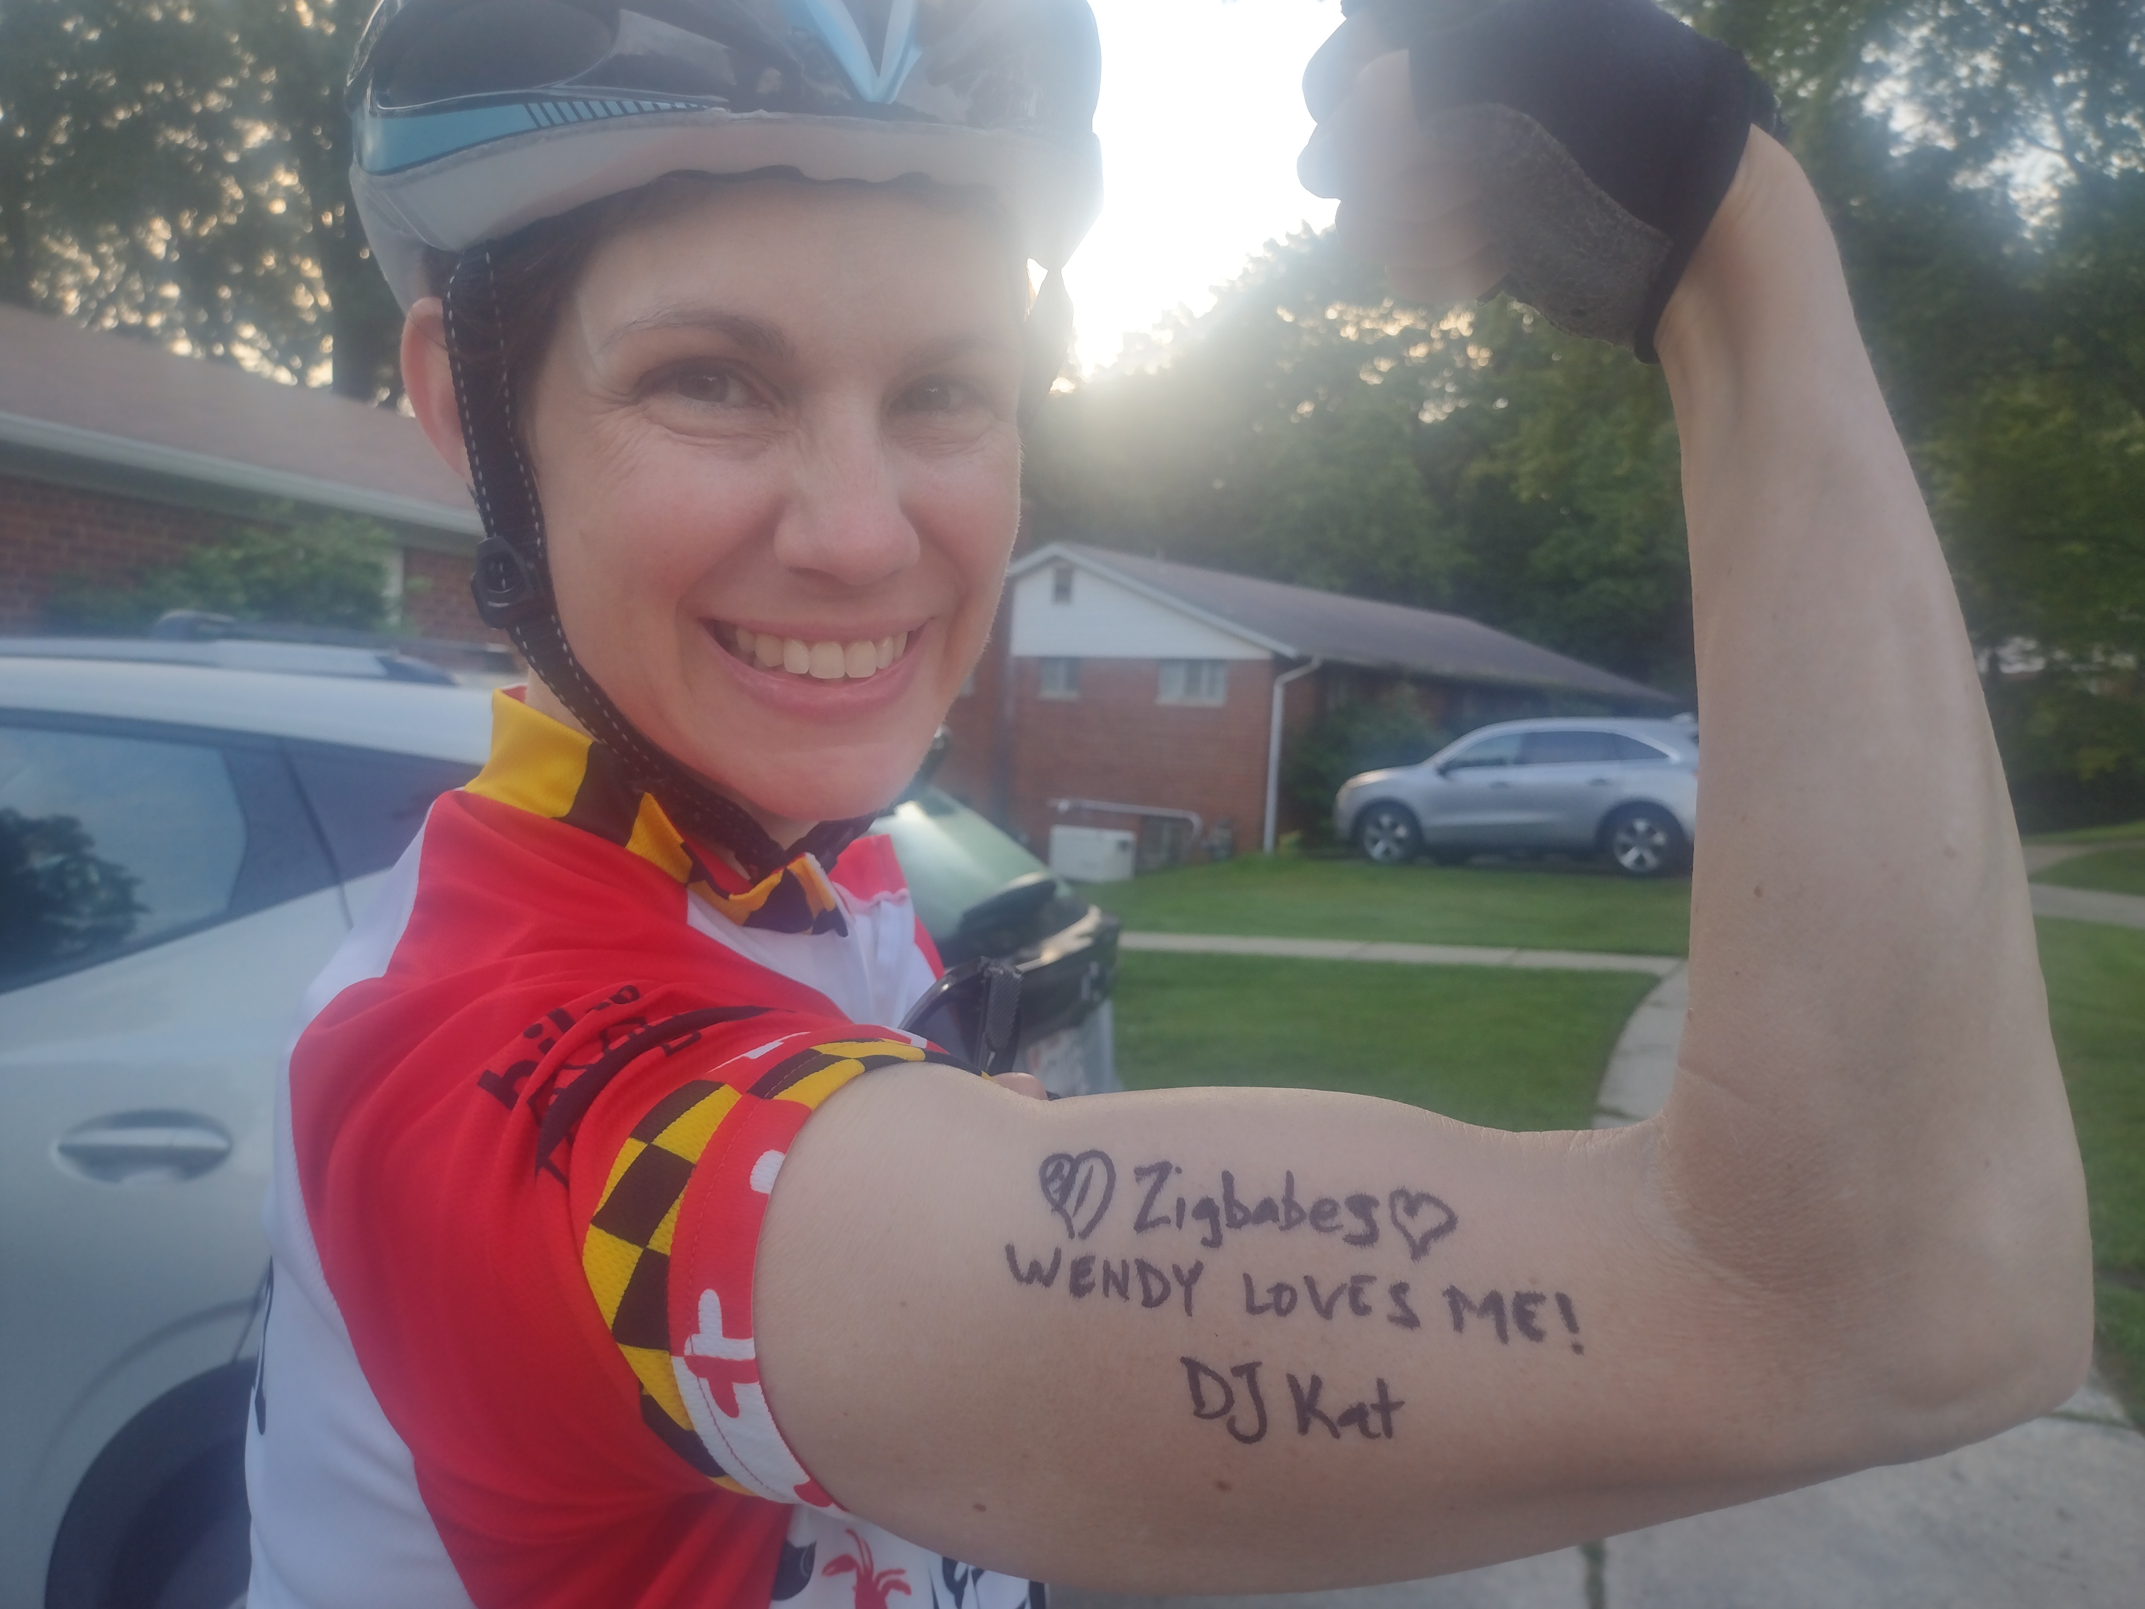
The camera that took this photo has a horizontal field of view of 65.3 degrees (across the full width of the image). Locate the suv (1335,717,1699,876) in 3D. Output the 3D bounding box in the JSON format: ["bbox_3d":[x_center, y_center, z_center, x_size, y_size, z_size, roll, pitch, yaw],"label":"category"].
[{"bbox_3d":[5.360,-0.100,18.800,4.930,1.710,1.960,2,2,33],"label":"suv"}]

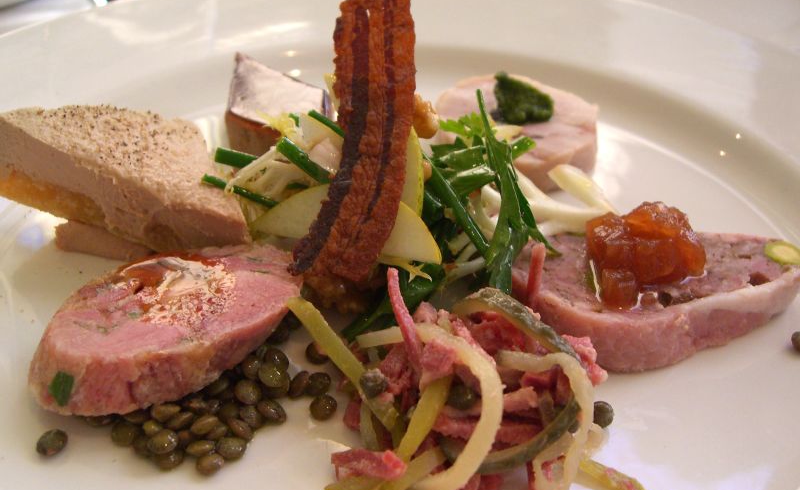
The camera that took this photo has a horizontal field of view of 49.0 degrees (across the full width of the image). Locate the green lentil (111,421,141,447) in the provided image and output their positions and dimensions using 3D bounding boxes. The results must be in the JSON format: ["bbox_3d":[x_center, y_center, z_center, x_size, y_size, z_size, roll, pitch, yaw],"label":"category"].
[{"bbox_3d":[-0.056,0.039,0.181,0.006,0.004,0.006,1,35,0],"label":"green lentil"}]

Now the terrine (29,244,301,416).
[{"bbox_3d":[-0.048,0.017,0.181,0.054,0.015,0.031,-16,43,-28],"label":"terrine"}]

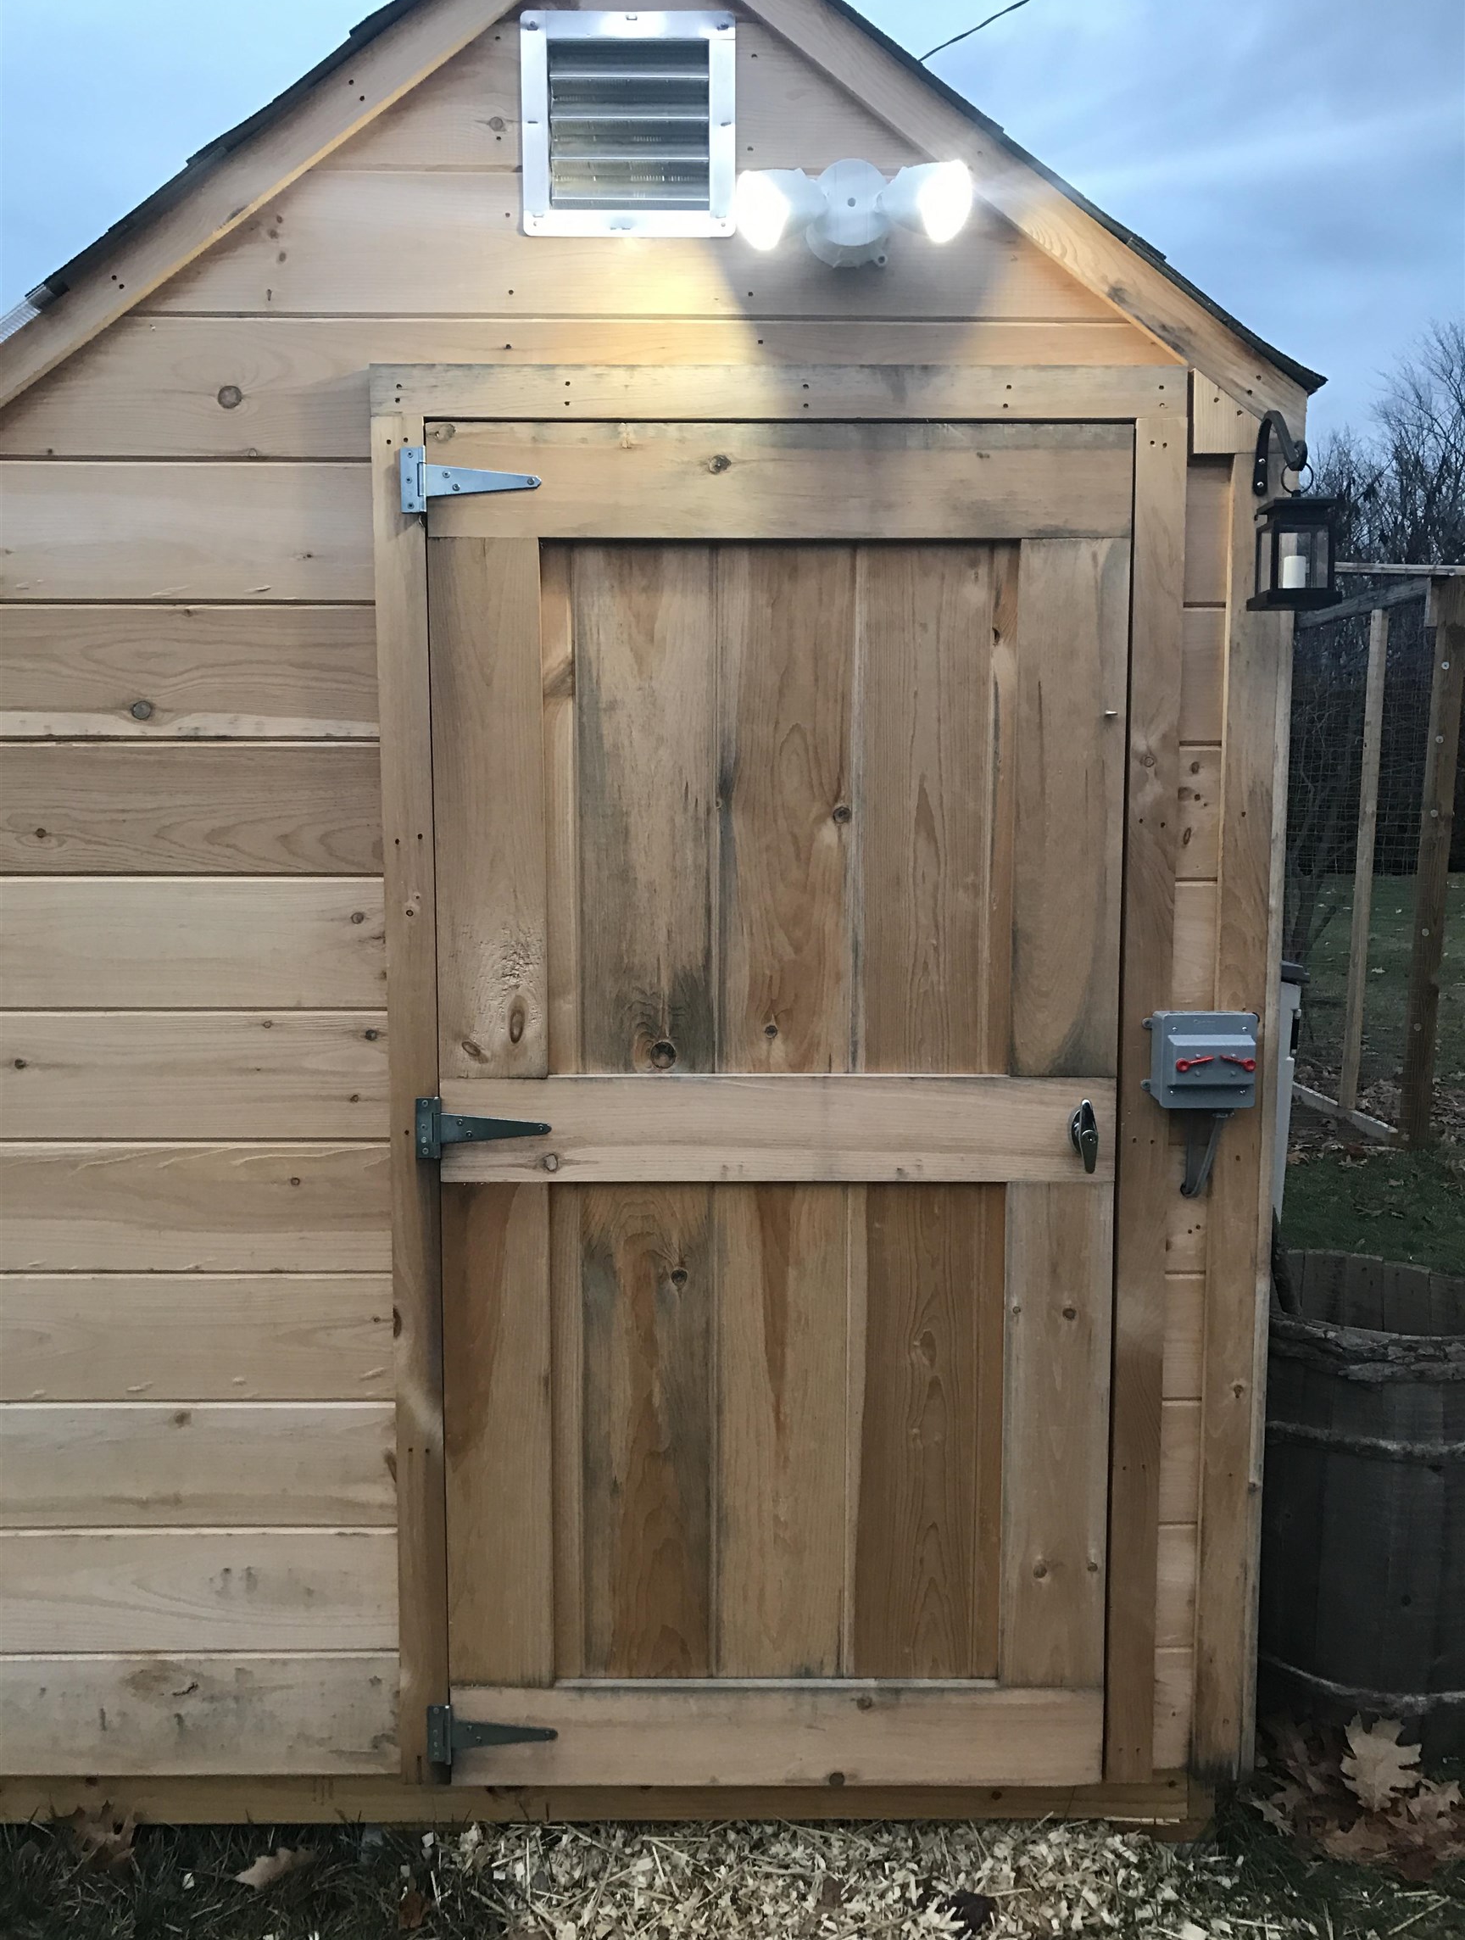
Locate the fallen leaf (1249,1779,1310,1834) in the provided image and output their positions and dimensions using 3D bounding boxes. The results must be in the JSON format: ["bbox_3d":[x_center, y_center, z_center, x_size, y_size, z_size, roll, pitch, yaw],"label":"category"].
[{"bbox_3d":[0.741,1.137,2.146,0.070,0.030,0.065,0,5,0],"label":"fallen leaf"}]

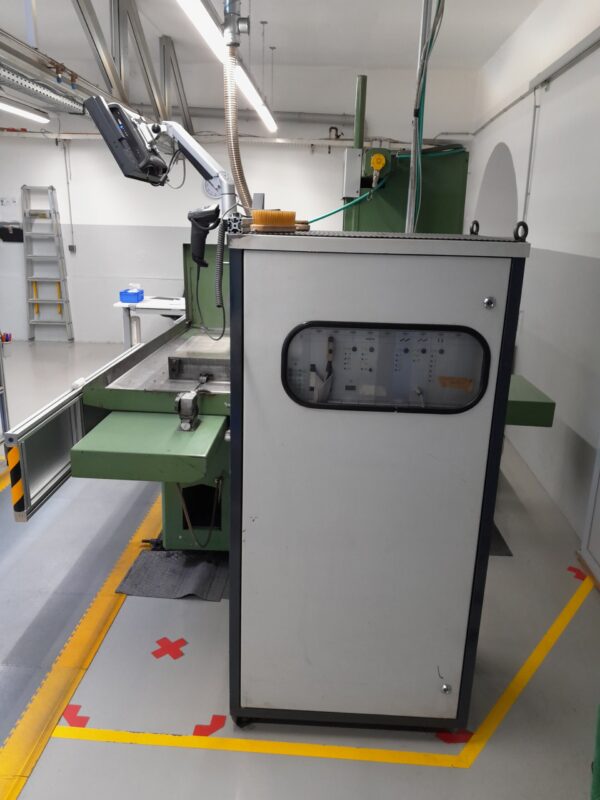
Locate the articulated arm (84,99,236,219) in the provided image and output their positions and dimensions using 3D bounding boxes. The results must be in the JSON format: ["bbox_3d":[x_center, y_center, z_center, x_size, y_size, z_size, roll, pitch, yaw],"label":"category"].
[{"bbox_3d":[-0.350,-0.659,1.669,0.344,0.282,0.400,2,16,2],"label":"articulated arm"}]

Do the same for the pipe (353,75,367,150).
[{"bbox_3d":[0.319,-1.526,3.196,0.052,0.365,0.052,2,16,1],"label":"pipe"}]

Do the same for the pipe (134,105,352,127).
[{"bbox_3d":[-0.700,-3.603,7.593,2.820,0.113,0.113,4,16,3],"label":"pipe"}]

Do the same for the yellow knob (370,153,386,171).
[{"bbox_3d":[0.371,-1.125,2.838,0.071,0.077,0.055,2,16,2],"label":"yellow knob"}]

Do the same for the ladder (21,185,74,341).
[{"bbox_3d":[-3.491,-1.821,8.258,0.620,2.100,0.200,3,16,3],"label":"ladder"}]

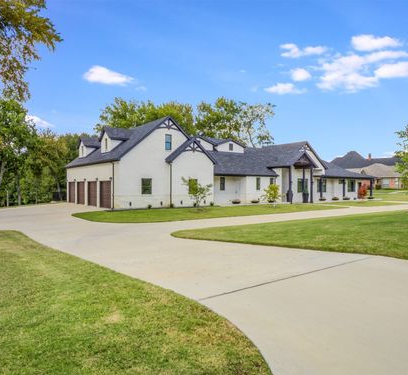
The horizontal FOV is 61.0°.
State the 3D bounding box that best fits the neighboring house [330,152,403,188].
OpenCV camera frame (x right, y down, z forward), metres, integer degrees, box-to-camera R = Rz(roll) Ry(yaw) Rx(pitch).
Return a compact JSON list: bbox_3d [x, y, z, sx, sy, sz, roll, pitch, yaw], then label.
[{"bbox_3d":[39.621,-4.222,82.960,19.500,9.200,14.000,0,1,-6],"label":"neighboring house"}]

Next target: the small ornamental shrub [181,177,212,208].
[{"bbox_3d":[-0.682,0.476,33.787,3.000,3.100,2.800,0,0,0],"label":"small ornamental shrub"}]

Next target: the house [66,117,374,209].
[{"bbox_3d":[4.825,-2.673,48.577,42.400,9.000,16.200,0,1,-37],"label":"house"}]

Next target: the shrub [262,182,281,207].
[{"bbox_3d":[7.159,0.763,36.489,1.900,2.450,1.900,0,0,0],"label":"shrub"}]

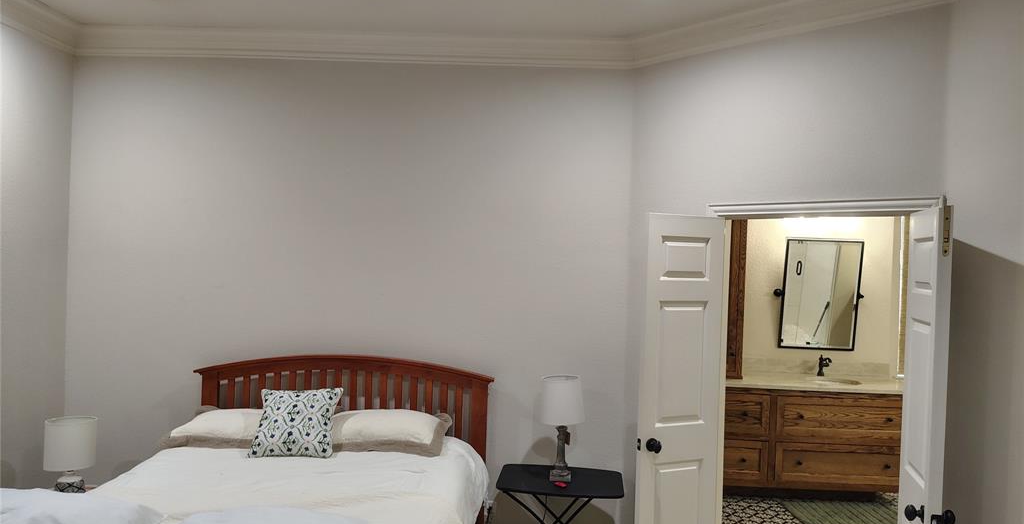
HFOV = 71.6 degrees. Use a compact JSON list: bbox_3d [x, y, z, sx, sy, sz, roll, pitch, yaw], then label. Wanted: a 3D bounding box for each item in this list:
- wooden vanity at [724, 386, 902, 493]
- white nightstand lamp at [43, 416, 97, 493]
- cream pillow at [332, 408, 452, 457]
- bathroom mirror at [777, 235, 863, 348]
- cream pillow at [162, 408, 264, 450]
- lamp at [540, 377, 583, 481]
[{"bbox_3d":[2.324,1.387,5.702,1.560,0.860,0.560,2,0,2],"label":"wooden vanity"},{"bbox_3d":[-2.315,1.051,3.735,0.235,0.440,0.235,2,0,2],"label":"white nightstand lamp"},{"bbox_3d":[-0.673,0.859,3.699,0.700,0.180,0.470,2,0,2],"label":"cream pillow"},{"bbox_3d":[2.565,0.278,5.889,0.630,0.920,0.035,2,7,2],"label":"bathroom mirror"},{"bbox_3d":[-1.382,0.834,3.723,0.700,0.180,0.470,2,0,2],"label":"cream pillow"},{"bbox_3d":[0.263,0.880,3.768,0.245,0.550,0.245,2,0,2],"label":"lamp"}]

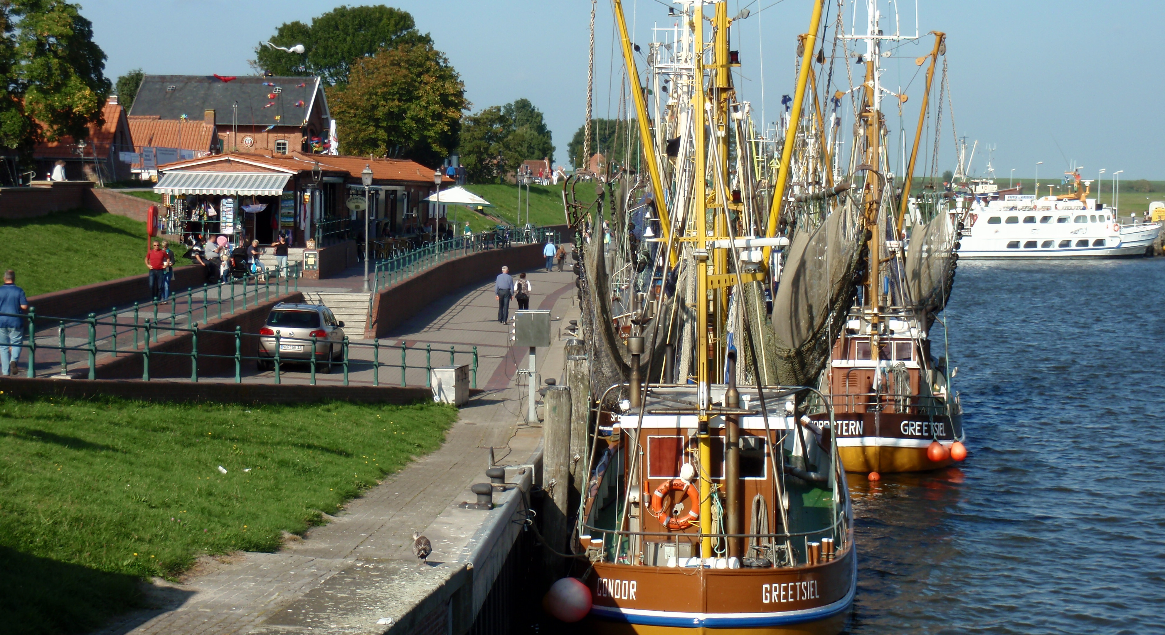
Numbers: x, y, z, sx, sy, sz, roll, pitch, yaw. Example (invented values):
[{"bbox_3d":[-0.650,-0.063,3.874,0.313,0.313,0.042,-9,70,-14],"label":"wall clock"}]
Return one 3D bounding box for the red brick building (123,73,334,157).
[{"bbox_3d":[-24.390,-12.639,163.842,12.440,8.250,8.400,1,3,5],"label":"red brick building"}]

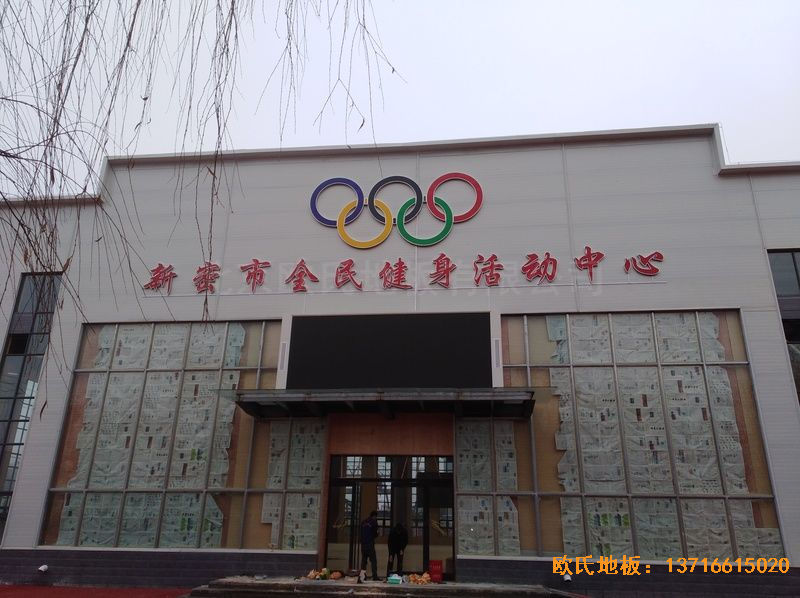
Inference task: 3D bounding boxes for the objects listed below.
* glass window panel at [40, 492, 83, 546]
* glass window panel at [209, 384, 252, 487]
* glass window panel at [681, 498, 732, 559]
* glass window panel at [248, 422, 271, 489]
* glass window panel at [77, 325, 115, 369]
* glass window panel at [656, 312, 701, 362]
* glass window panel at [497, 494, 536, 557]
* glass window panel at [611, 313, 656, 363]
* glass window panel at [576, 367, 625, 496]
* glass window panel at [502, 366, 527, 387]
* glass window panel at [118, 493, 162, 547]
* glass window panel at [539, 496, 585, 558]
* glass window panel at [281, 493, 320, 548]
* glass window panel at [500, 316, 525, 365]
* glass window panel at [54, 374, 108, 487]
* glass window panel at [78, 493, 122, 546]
[{"bbox_3d":[-9.328,6.023,16.607,1.034,1.360,0.080,-1,-20,6],"label":"glass window panel"},{"bbox_3d":[-4.601,3.719,16.559,1.112,3.013,0.060,-1,-20,6],"label":"glass window panel"},{"bbox_3d":[7.330,5.449,14.343,1.086,1.355,0.050,-1,-20,6],"label":"glass window panel"},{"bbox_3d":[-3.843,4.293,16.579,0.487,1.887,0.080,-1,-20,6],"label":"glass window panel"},{"bbox_3d":[-8.961,1.427,17.692,1.005,1.392,0.050,-1,-20,6],"label":"glass window panel"},{"bbox_3d":[7.590,1.065,16.379,1.081,1.399,0.080,-1,-20,6],"label":"glass window panel"},{"bbox_3d":[2.913,5.622,14.952,1.005,1.389,0.060,-1,-20,6],"label":"glass window panel"},{"bbox_3d":[6.267,1.068,16.089,1.093,1.392,0.050,-1,-20,6],"label":"glass window panel"},{"bbox_3d":[5.162,3.336,15.524,1.092,3.303,0.060,-1,-20,6],"label":"glass window panel"},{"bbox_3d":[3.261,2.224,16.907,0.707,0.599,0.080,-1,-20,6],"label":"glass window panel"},{"bbox_3d":[-6.905,5.870,16.043,1.115,1.389,0.060,-1,-20,6],"label":"glass window panel"},{"bbox_3d":[4.181,5.841,15.486,1.114,1.394,0.080,-1,-20,6],"label":"glass window panel"},{"bbox_3d":[-2.565,5.761,15.561,0.954,1.389,0.060,-1,-20,6],"label":"glass window panel"},{"bbox_3d":[3.132,1.142,16.419,0.627,1.392,0.050,-1,-20,6],"label":"glass window panel"},{"bbox_3d":[-9.507,3.845,17.831,1.053,3.400,0.080,-1,-20,6],"label":"glass window panel"},{"bbox_3d":[-8.042,5.899,16.170,1.114,1.389,0.060,-1,-20,6],"label":"glass window panel"}]

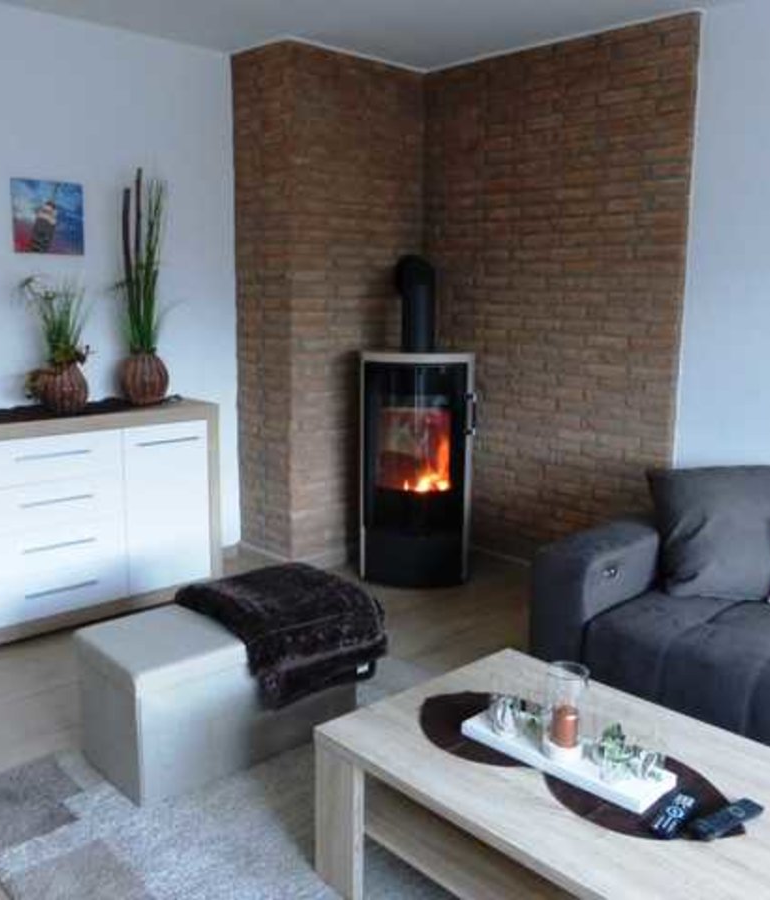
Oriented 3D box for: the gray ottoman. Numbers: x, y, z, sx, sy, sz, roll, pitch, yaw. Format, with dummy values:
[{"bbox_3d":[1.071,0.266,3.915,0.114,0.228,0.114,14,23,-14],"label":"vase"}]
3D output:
[{"bbox_3d":[-0.492,0.701,2.646,0.740,0.387,0.389,-8,14,-40],"label":"gray ottoman"}]

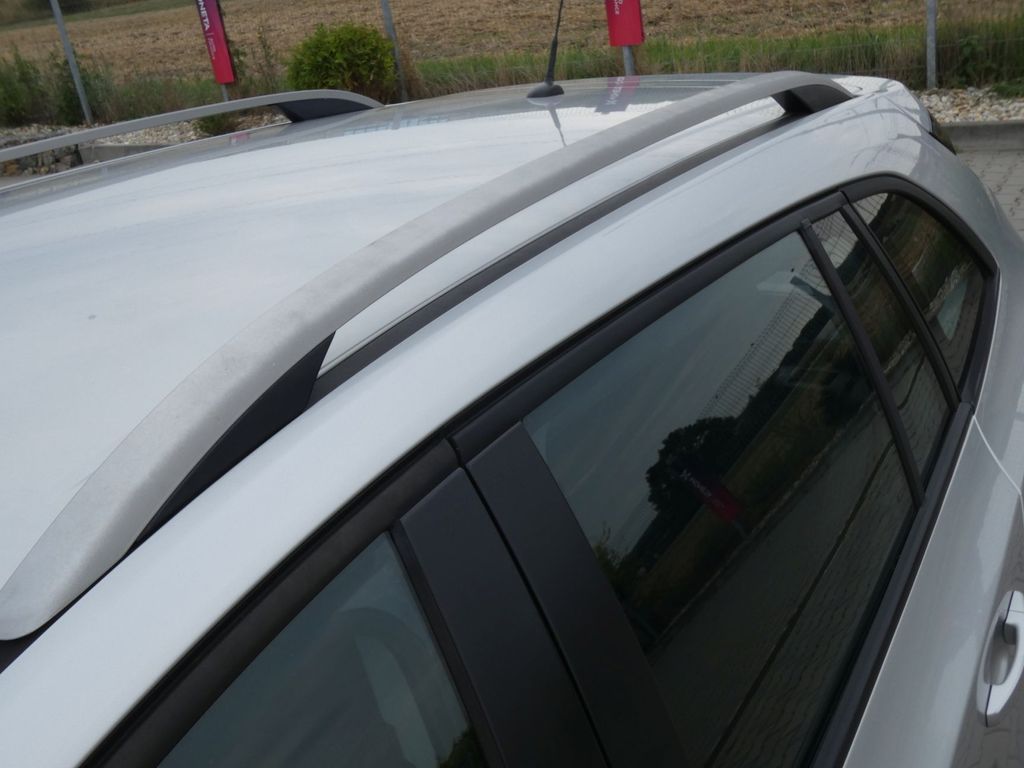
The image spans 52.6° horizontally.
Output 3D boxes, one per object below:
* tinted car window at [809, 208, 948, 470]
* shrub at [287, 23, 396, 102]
[{"bbox_3d":[0.497,-0.071,1.410,0.030,0.355,0.195,-25,8,41],"label":"tinted car window"},{"bbox_3d":[-1.724,-3.180,10.500,1.100,0.970,1.050,9,29,35],"label":"shrub"}]

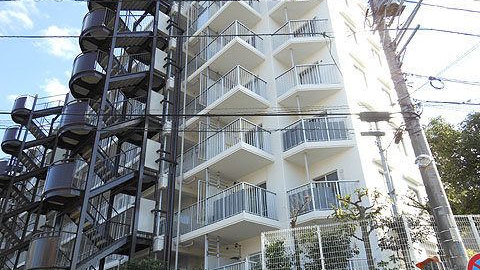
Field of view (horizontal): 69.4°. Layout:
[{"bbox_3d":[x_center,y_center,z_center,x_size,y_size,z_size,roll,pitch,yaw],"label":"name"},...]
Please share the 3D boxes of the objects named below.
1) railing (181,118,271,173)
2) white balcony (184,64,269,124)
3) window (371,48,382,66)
[{"bbox_3d":[-0.830,0.999,15.974,1.834,1.092,4.648,22,-37,-37],"label":"railing"},{"bbox_3d":[-0.816,-1.333,17.182,2.010,1.310,4.630,21,-36,-36],"label":"white balcony"},{"bbox_3d":[7.690,-4.249,19.361,0.840,0.952,0.120,22,-37,-37],"label":"window"}]

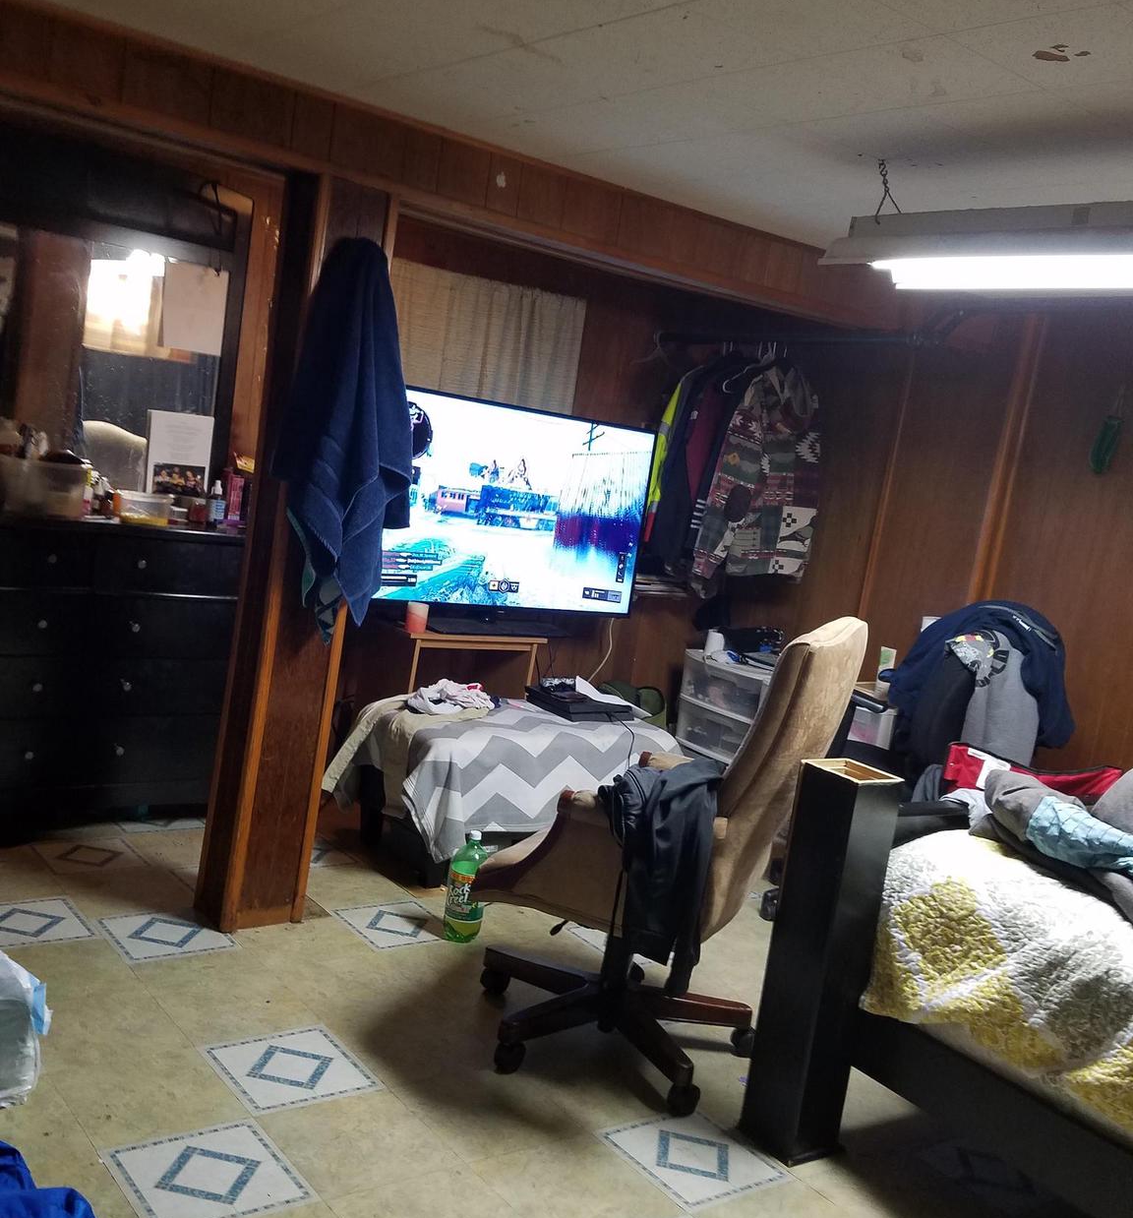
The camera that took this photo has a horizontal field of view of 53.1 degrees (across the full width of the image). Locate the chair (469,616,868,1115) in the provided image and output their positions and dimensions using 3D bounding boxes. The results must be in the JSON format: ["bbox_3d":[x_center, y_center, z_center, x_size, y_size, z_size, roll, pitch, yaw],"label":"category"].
[{"bbox_3d":[0.228,0.537,2.781,0.764,1.127,0.666,11,6,23],"label":"chair"}]

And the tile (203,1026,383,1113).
[{"bbox_3d":[-0.604,1.009,2.496,0.305,0.010,0.305,4,7,-39],"label":"tile"}]

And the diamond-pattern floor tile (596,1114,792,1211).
[{"bbox_3d":[0.269,1.160,2.407,0.290,0.010,0.290,5,7,-39],"label":"diamond-pattern floor tile"}]

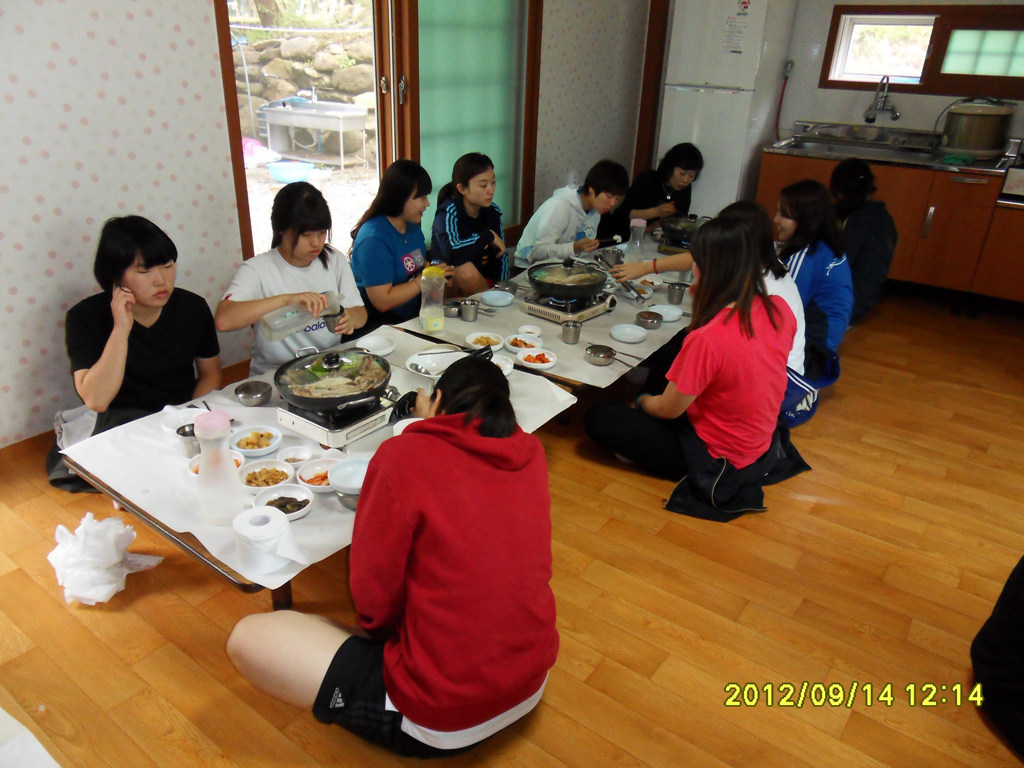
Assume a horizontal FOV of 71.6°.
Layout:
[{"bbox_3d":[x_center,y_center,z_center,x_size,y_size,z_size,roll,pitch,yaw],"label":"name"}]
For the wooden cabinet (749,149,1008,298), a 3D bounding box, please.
[{"bbox_3d":[2.276,-1.095,4.522,1.304,0.652,0.550,18,29,32],"label":"wooden cabinet"}]

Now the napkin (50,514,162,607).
[{"bbox_3d":[-1.026,0.423,1.780,0.220,0.150,0.170,-11,28,-28],"label":"napkin"}]

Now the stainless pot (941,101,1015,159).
[{"bbox_3d":[2.673,-1.444,4.083,0.290,0.280,0.290,18,29,32],"label":"stainless pot"}]

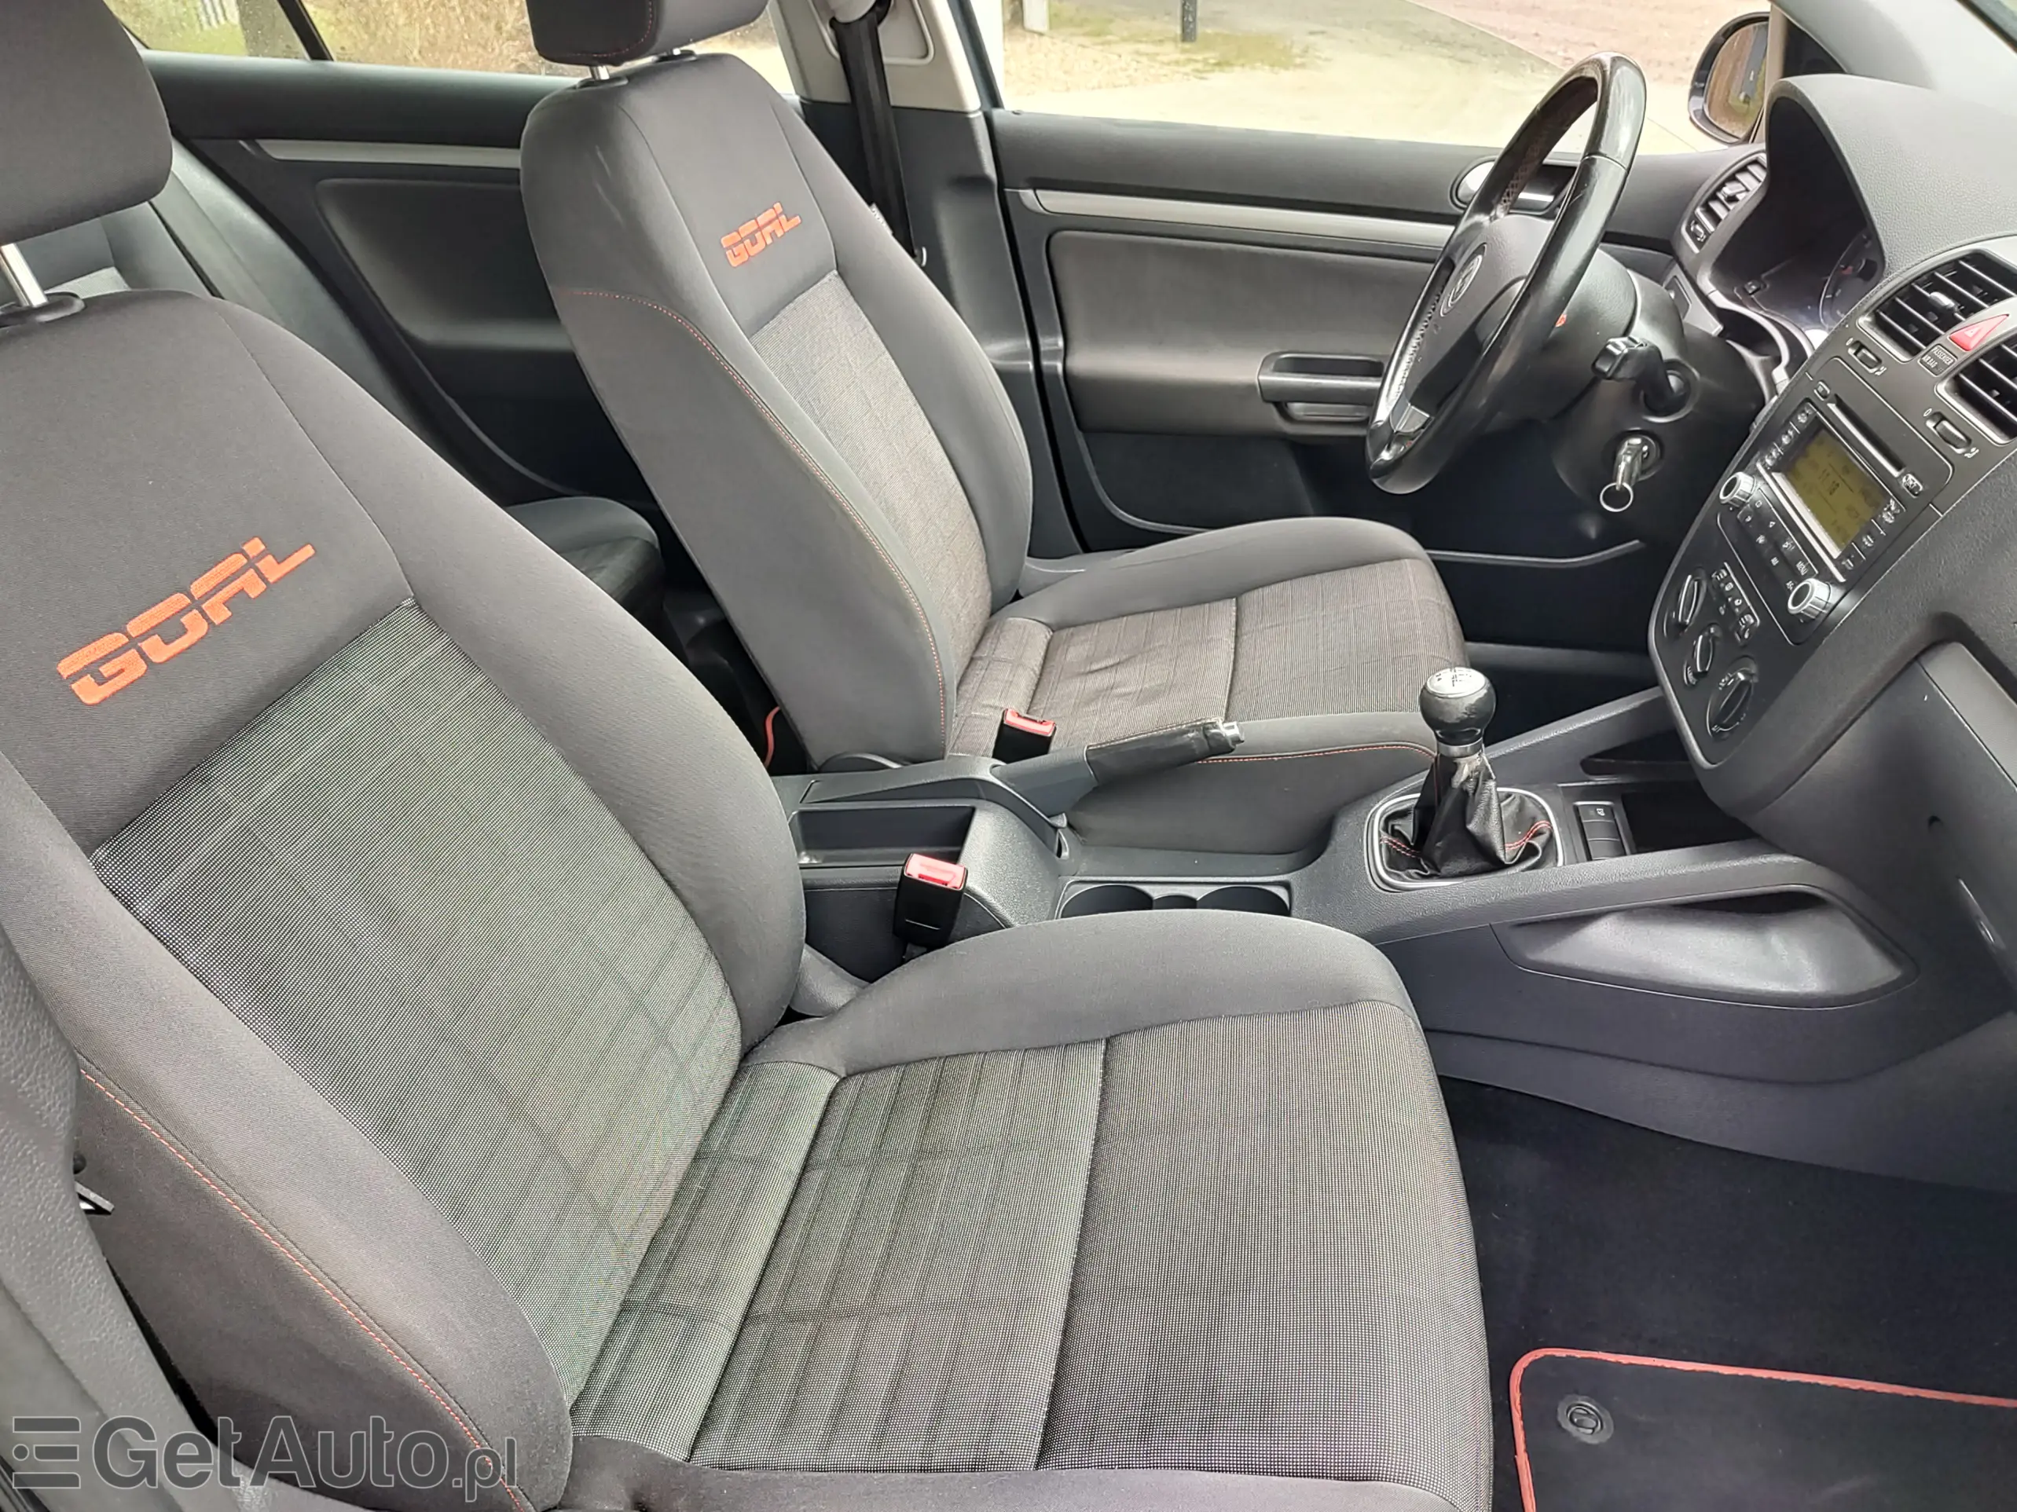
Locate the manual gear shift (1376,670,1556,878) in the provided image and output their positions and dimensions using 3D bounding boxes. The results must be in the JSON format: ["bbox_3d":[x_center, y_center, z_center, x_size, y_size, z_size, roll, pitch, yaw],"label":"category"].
[{"bbox_3d":[0.333,0.008,0.973,0.122,0.145,0.113,-3,32,16],"label":"manual gear shift"}]

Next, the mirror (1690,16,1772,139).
[{"bbox_3d":[0.843,-0.737,1.459,0.125,0.133,0.210,2,33,5],"label":"mirror"}]

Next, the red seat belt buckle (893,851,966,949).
[{"bbox_3d":[-0.059,0.109,0.994,0.043,0.069,0.025,16,35,3],"label":"red seat belt buckle"}]

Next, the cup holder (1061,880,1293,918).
[{"bbox_3d":[0.135,0.155,1.105,0.182,0.065,0.092,0,33,14],"label":"cup holder"}]

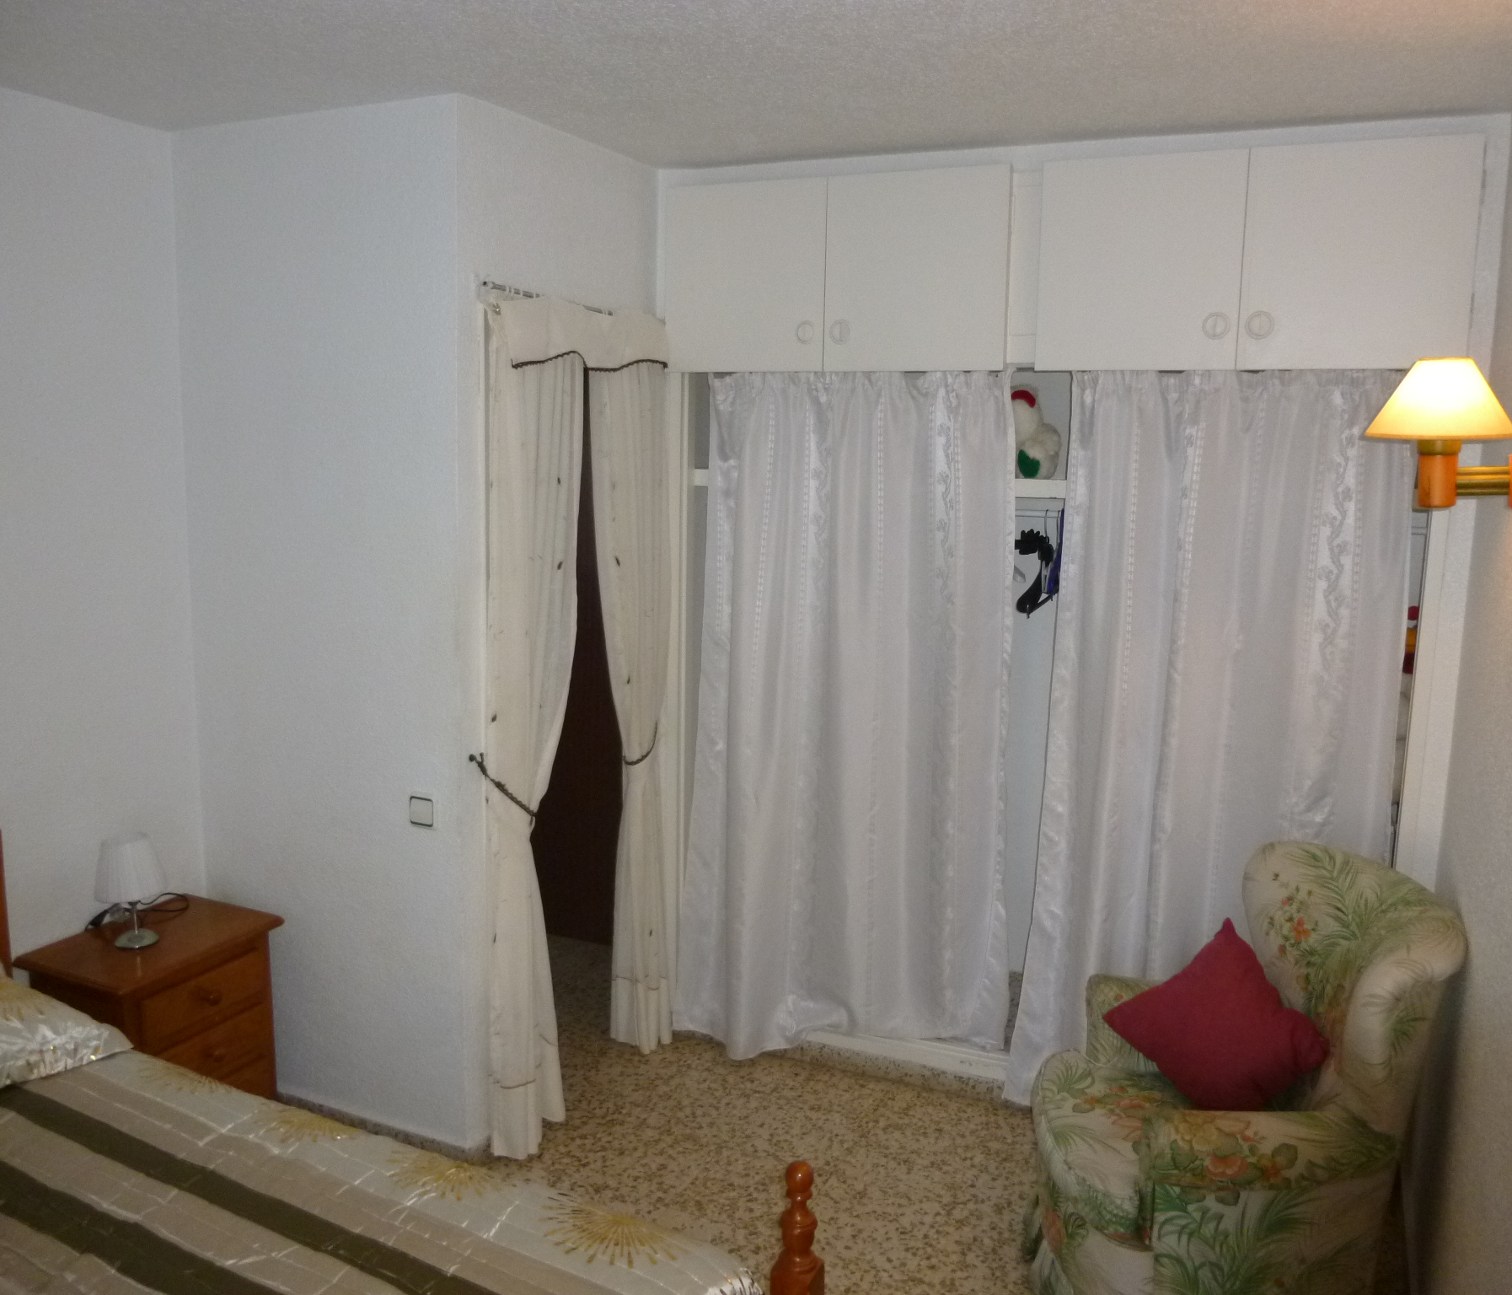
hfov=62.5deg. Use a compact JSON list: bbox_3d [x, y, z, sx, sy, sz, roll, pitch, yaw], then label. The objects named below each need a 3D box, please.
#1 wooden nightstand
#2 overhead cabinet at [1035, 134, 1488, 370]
[{"bbox_3d":[-1.376,0.957,2.892,0.357,0.596,0.472,5,9,23],"label":"wooden nightstand"},{"bbox_3d":[1.200,-0.902,3.023,0.943,0.494,0.500,5,9,23],"label":"overhead cabinet"}]

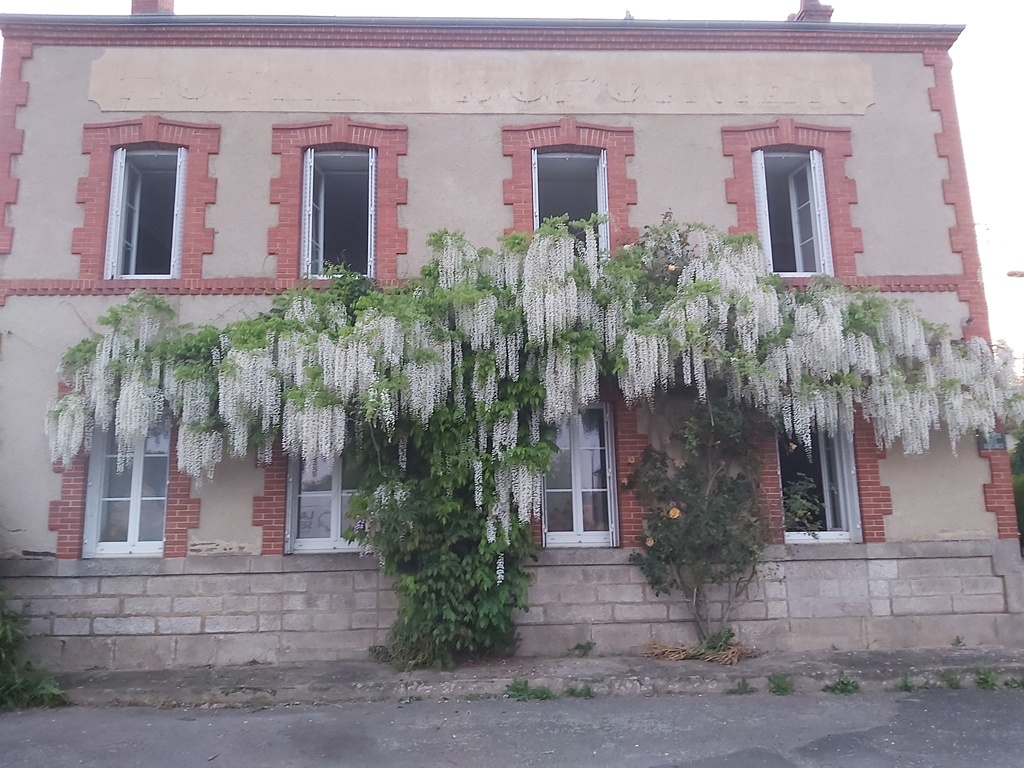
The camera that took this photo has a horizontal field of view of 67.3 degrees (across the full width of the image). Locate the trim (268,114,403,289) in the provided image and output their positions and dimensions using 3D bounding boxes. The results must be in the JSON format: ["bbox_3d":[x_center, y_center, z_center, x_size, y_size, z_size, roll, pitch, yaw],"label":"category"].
[{"bbox_3d":[-2.048,-2.199,9.173,1.606,2.084,0.180,-1,-11,-3],"label":"trim"}]

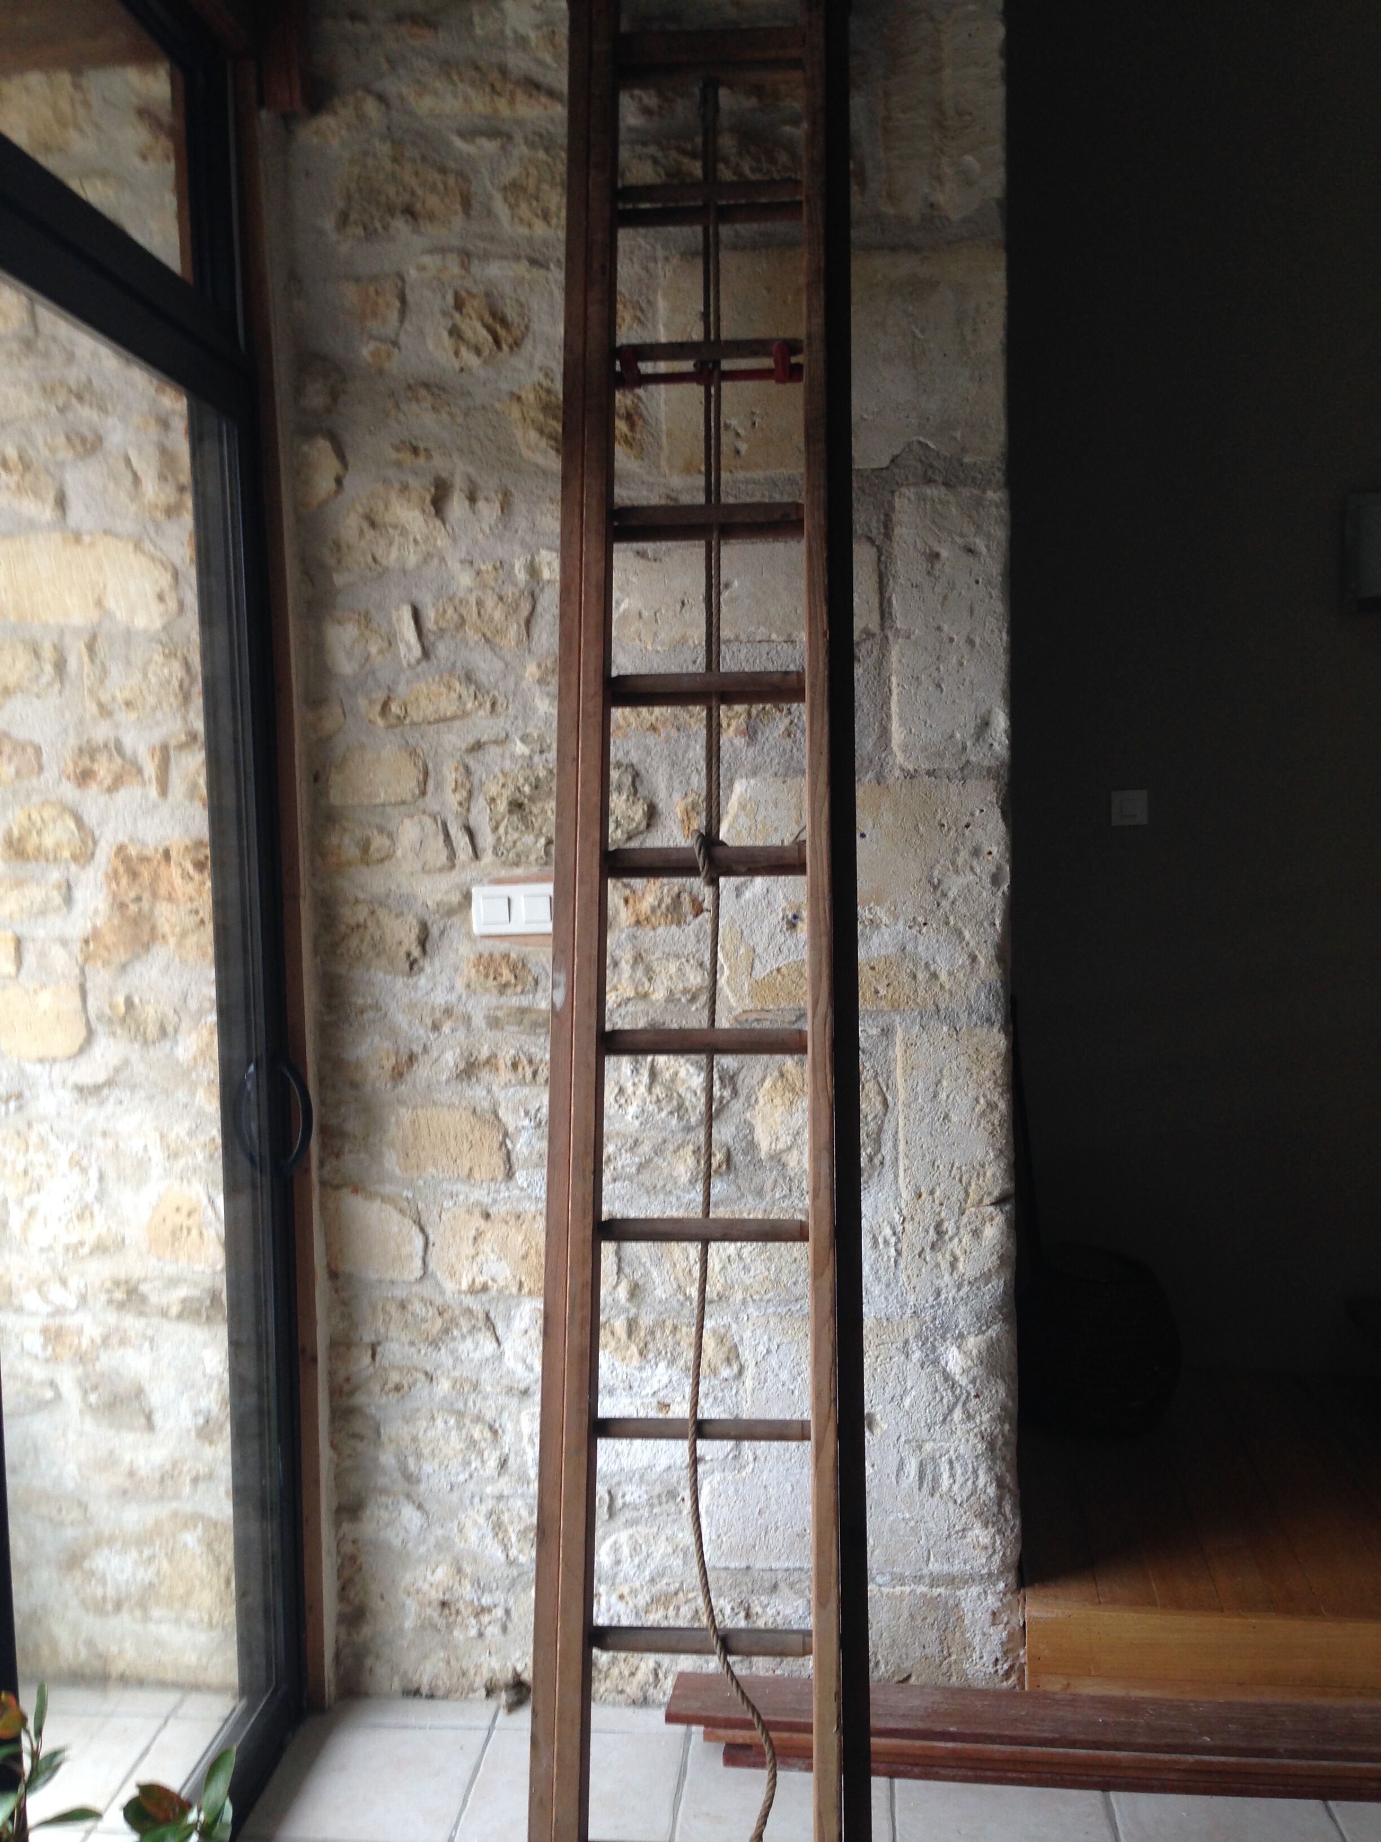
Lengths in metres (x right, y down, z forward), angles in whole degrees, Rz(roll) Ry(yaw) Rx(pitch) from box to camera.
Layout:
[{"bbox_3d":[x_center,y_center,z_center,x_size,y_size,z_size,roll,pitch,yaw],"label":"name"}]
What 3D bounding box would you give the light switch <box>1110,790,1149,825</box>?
[{"bbox_3d":[0.993,-0.256,3.970,0.080,0.080,0.012,-1,4,8],"label":"light switch"}]

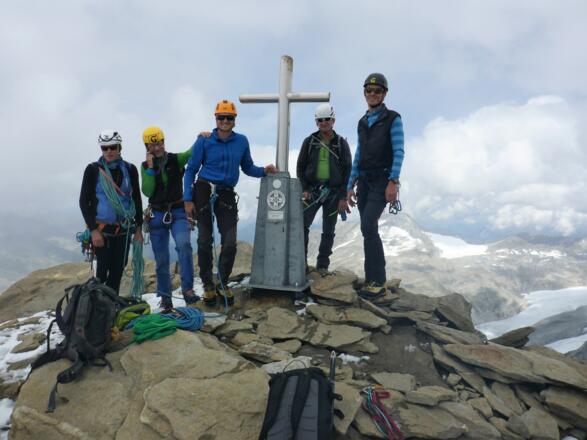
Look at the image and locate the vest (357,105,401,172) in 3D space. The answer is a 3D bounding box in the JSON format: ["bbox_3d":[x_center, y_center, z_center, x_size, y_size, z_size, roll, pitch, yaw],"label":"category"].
[{"bbox_3d":[0.709,-0.679,3.980,0.410,0.570,0.260,0,-1,31],"label":"vest"}]

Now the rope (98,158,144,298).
[{"bbox_3d":[-1.460,0.081,4.030,0.390,1.200,0.280,1,-1,-12],"label":"rope"}]

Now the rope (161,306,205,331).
[{"bbox_3d":[-0.901,0.793,3.820,0.390,0.130,0.360,1,-1,-16],"label":"rope"}]

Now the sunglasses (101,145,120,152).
[{"bbox_3d":[-1.554,-0.606,4.020,0.148,0.047,0.135,1,-1,0],"label":"sunglasses"}]

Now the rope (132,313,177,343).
[{"bbox_3d":[-1.043,0.811,3.550,0.350,0.140,0.340,1,-1,-16],"label":"rope"}]

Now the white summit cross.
[{"bbox_3d":[-0.094,-0.443,4.380,0.850,2.140,0.480,2,-1,14],"label":"white summit cross"}]

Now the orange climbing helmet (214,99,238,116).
[{"bbox_3d":[-0.616,-1.014,4.300,0.215,0.165,0.270,1,2,-7],"label":"orange climbing helmet"}]

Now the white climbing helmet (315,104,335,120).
[{"bbox_3d":[0.323,-1.089,4.820,0.215,0.170,0.270,1,1,14],"label":"white climbing helmet"}]

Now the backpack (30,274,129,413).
[{"bbox_3d":[-1.425,0.756,3.220,0.440,0.620,0.420,11,-7,-40],"label":"backpack"}]

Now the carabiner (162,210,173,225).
[{"bbox_3d":[-1.094,-0.020,4.130,0.070,0.115,0.016,1,-1,-9],"label":"carabiner"}]

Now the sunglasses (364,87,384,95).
[{"bbox_3d":[0.673,-1.072,3.930,0.148,0.048,0.135,0,-1,21],"label":"sunglasses"}]

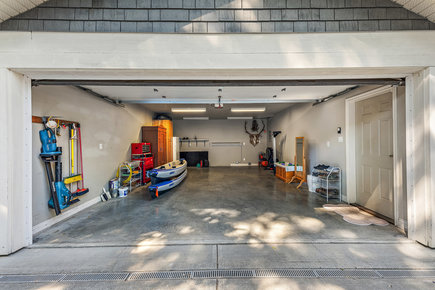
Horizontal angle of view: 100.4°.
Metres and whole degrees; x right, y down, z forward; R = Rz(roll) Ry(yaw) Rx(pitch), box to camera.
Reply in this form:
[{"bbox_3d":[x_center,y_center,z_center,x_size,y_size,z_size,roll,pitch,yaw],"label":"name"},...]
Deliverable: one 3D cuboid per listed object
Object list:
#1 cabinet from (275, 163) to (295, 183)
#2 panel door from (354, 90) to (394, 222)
[{"bbox_3d":[2.434,0.935,6.253,0.490,0.520,1.010,-1,0,-1],"label":"cabinet"},{"bbox_3d":[2.799,0.180,3.224,0.045,2.030,0.813,-1,0,-1],"label":"panel door"}]

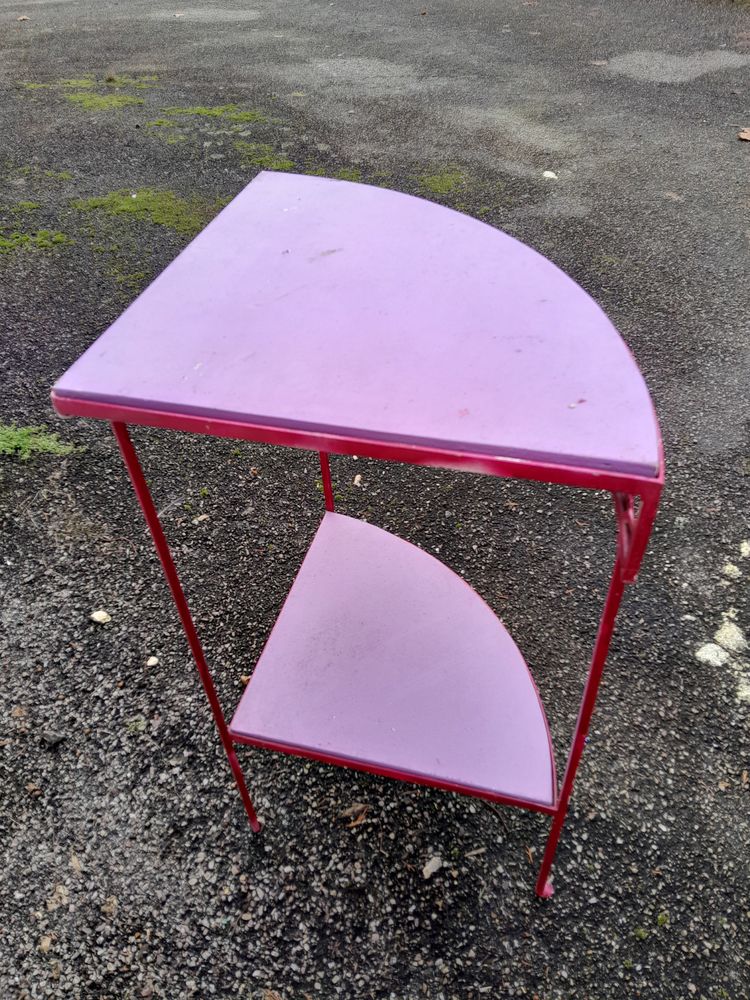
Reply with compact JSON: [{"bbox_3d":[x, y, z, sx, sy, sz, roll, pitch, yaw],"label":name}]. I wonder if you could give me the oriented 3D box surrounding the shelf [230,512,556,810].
[{"bbox_3d":[0.063,0.182,1.009,0.391,0.021,0.402,8,44,12],"label":"shelf"}]

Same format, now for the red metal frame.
[{"bbox_3d":[0.042,0.089,0.913,0.430,0.759,0.441,8,44,12],"label":"red metal frame"}]

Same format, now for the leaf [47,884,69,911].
[{"bbox_3d":[-0.430,0.539,1.018,0.022,0.006,0.026,23,49,26],"label":"leaf"}]

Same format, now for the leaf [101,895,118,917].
[{"bbox_3d":[-0.356,0.544,1.008,0.021,0.006,0.022,28,51,30],"label":"leaf"}]

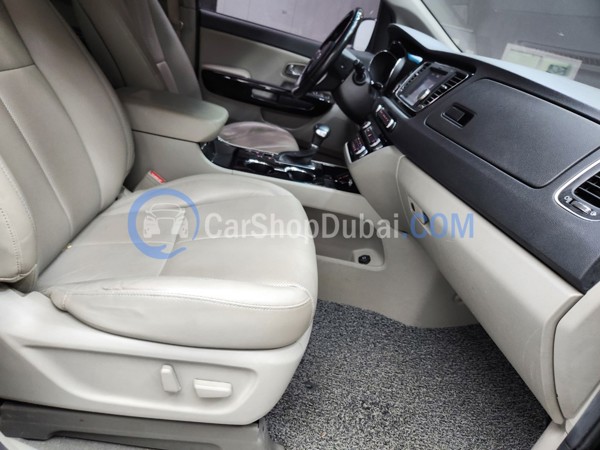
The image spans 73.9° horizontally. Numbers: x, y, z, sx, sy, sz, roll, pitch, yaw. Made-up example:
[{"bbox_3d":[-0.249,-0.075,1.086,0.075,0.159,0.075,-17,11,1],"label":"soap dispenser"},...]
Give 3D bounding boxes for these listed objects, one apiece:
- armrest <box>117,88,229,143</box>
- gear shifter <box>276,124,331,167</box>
[{"bbox_3d":[-0.387,-0.323,1.143,0.360,0.075,0.235,9,26,-12],"label":"armrest"},{"bbox_3d":[0.011,-0.265,1.264,0.150,0.138,0.075,9,26,-12],"label":"gear shifter"}]

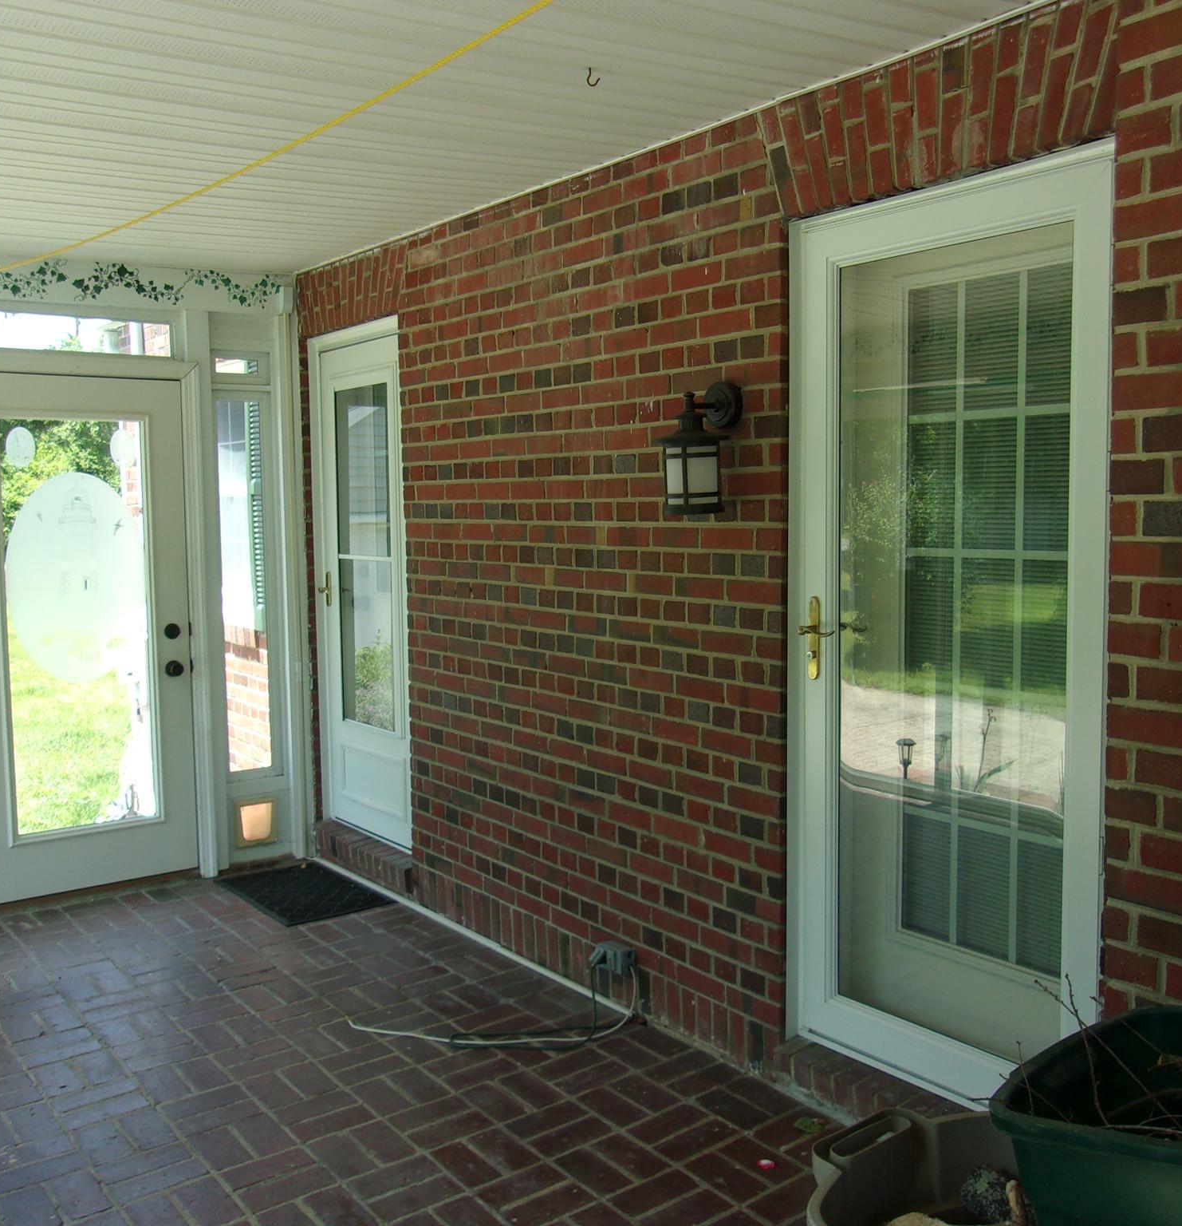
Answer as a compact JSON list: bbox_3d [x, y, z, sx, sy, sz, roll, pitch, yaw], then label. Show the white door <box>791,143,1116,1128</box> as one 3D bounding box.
[{"bbox_3d":[0.818,0.087,2.983,0.073,2.110,0.886,-4,6,-38],"label":"white door"}]

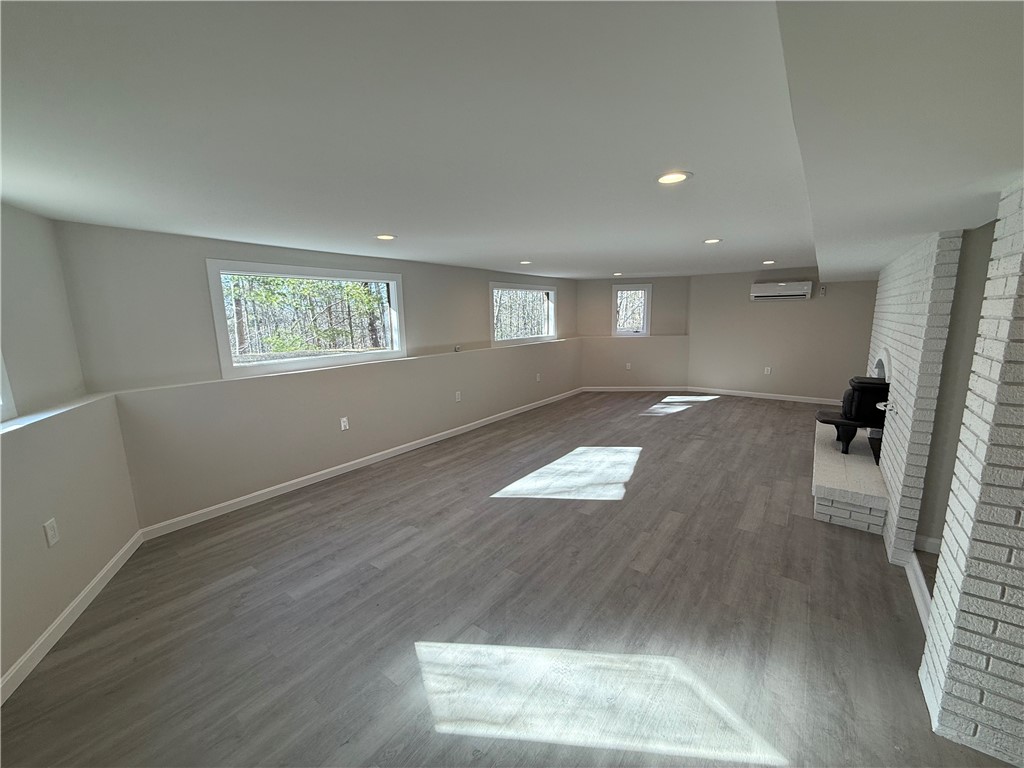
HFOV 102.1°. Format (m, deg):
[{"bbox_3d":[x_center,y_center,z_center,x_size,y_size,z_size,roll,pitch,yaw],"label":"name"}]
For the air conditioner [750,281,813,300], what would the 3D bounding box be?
[{"bbox_3d":[4.525,-1.553,6.960,0.845,0.280,0.205,6,12,37],"label":"air conditioner"}]

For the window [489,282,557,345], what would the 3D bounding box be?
[{"bbox_3d":[0.217,-1.142,6.854,0.100,0.942,1.883,6,12,37],"label":"window"}]

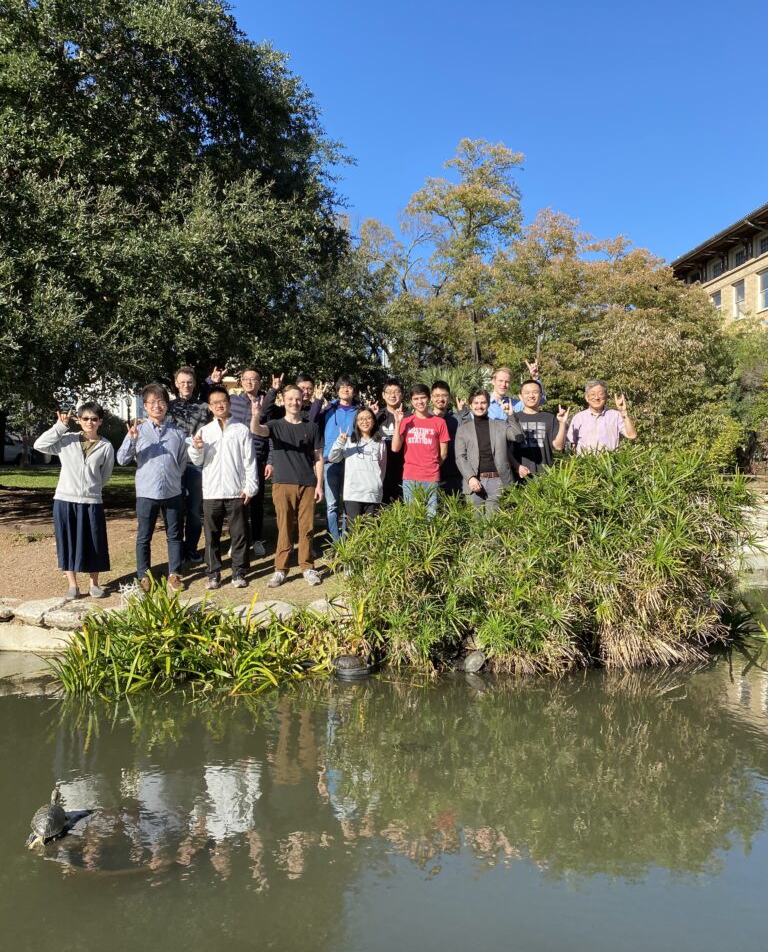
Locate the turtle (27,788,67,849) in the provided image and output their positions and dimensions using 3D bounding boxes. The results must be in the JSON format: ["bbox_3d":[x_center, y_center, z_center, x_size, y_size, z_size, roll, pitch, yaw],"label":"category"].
[{"bbox_3d":[-1.375,1.394,3.150,0.150,0.130,0.240,0,1,-12],"label":"turtle"}]

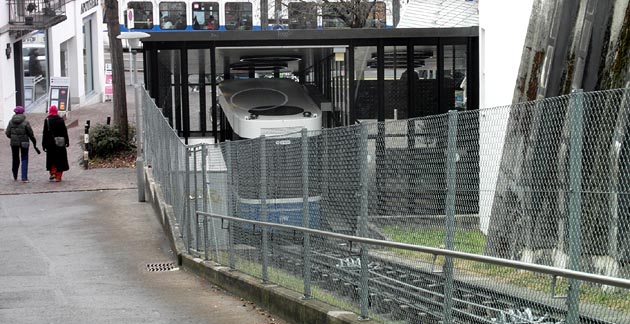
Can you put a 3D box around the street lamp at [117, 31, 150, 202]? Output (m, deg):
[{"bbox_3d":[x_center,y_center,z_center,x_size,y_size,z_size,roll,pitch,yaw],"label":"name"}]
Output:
[{"bbox_3d":[-3.578,-0.888,36.861,0.686,3.460,0.686,-2,11,0],"label":"street lamp"}]

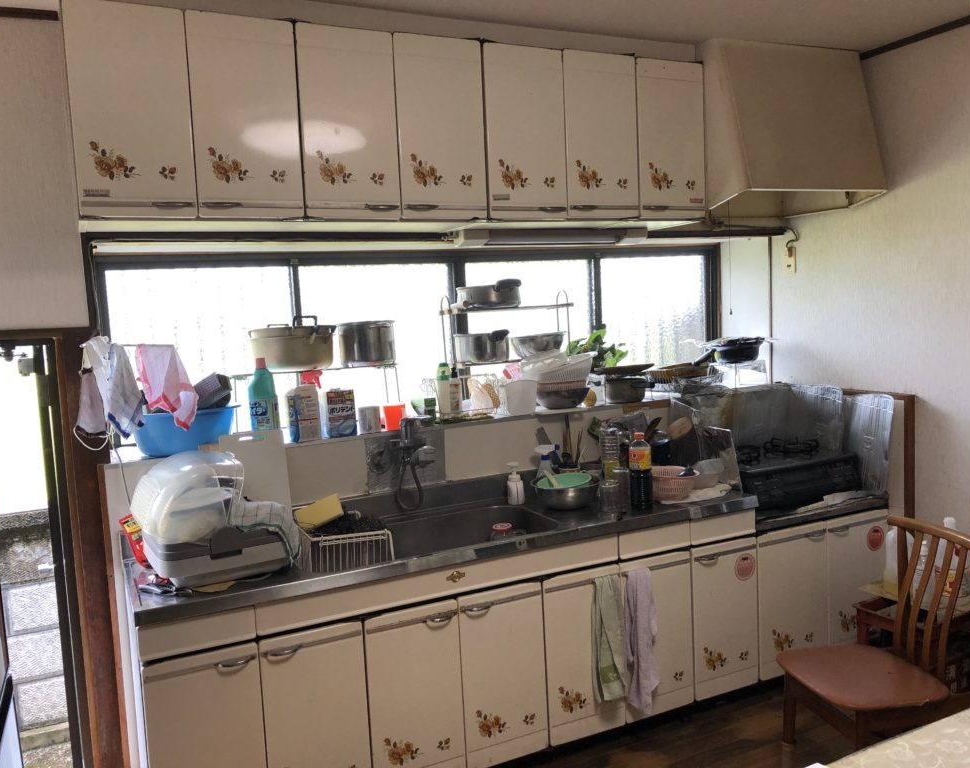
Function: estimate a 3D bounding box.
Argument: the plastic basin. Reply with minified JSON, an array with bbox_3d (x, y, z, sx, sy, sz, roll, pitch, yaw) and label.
[{"bbox_3d":[-0.981,0.149,2.745,0.345,0.147,0.345,-5,6,-25],"label":"plastic basin"}]

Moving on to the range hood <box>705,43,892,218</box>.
[{"bbox_3d":[1.094,-0.976,3.247,0.670,0.595,0.550,-5,6,-25],"label":"range hood"}]

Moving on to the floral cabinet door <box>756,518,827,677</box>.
[{"bbox_3d":[1.171,0.820,3.166,0.343,0.561,0.030,-5,6,-25],"label":"floral cabinet door"}]

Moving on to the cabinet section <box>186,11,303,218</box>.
[{"bbox_3d":[-0.681,-0.756,2.365,0.297,0.561,0.030,-5,6,-25],"label":"cabinet section"}]

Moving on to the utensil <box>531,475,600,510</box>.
[{"bbox_3d":[0.295,0.395,3.010,0.253,0.092,0.253,-2,6,0],"label":"utensil"}]

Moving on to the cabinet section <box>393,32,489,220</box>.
[{"bbox_3d":[-0.138,-0.806,2.614,0.298,0.554,0.025,-5,6,-25],"label":"cabinet section"}]

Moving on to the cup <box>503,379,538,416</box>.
[{"bbox_3d":[0.135,0.056,3.280,0.120,0.124,0.120,-2,6,0],"label":"cup"}]

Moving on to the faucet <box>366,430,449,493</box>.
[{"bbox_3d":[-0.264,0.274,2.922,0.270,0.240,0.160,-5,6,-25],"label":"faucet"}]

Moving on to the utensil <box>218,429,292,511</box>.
[{"bbox_3d":[-0.741,0.341,2.692,0.200,0.365,0.015,-5,-11,-25],"label":"utensil"}]

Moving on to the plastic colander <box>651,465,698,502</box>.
[{"bbox_3d":[0.676,0.367,3.038,0.213,0.092,0.213,-3,6,0],"label":"plastic colander"}]

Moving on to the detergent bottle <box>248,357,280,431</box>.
[{"bbox_3d":[-0.753,0.061,2.819,0.092,0.282,0.068,-2,6,10],"label":"detergent bottle"}]

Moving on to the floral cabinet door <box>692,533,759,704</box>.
[{"bbox_3d":[0.873,0.848,3.014,0.298,0.558,0.025,-5,6,-25],"label":"floral cabinet door"}]

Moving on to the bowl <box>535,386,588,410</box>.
[{"bbox_3d":[0.293,0.050,3.217,0.210,0.082,0.210,-3,6,0],"label":"bowl"}]

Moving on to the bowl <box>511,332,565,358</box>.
[{"bbox_3d":[0.214,-0.149,3.275,0.215,0.092,0.215,-3,6,0],"label":"bowl"}]

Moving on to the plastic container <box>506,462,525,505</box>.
[{"bbox_3d":[0.116,0.363,3.073,0.068,0.158,0.062,-2,6,3],"label":"plastic container"}]

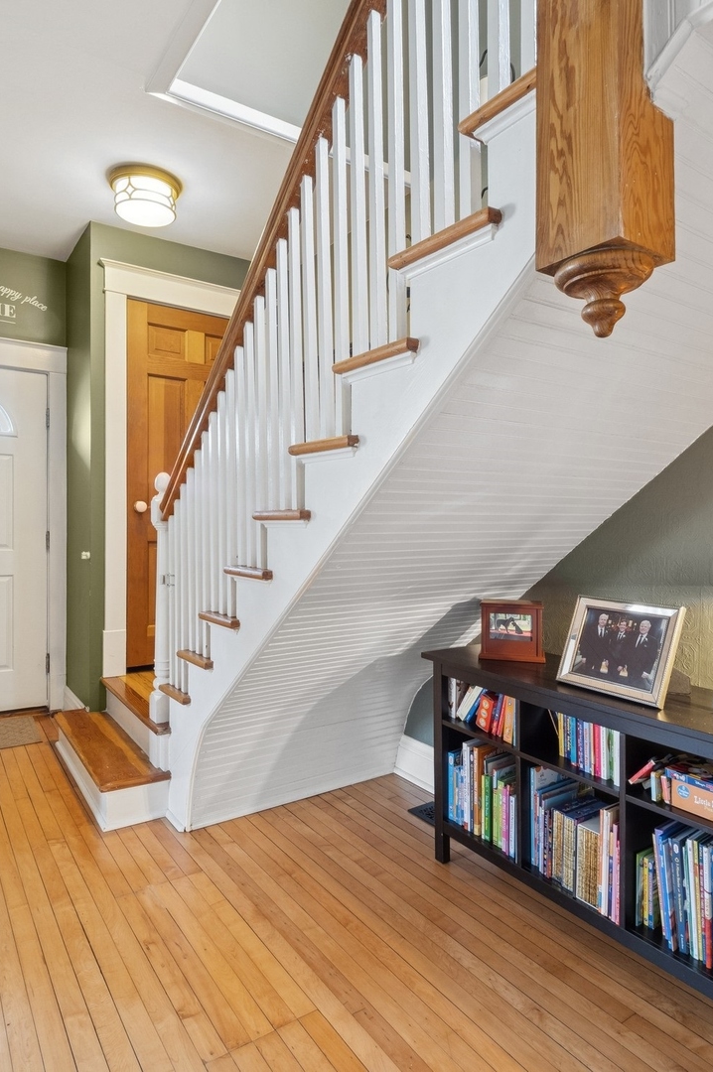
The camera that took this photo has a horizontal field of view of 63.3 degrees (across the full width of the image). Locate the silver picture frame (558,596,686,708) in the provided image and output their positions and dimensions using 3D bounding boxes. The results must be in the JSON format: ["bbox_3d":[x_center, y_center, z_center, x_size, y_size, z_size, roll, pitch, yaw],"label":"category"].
[{"bbox_3d":[0.697,0.298,1.536,0.030,0.250,0.304,23,-11,-28],"label":"silver picture frame"}]

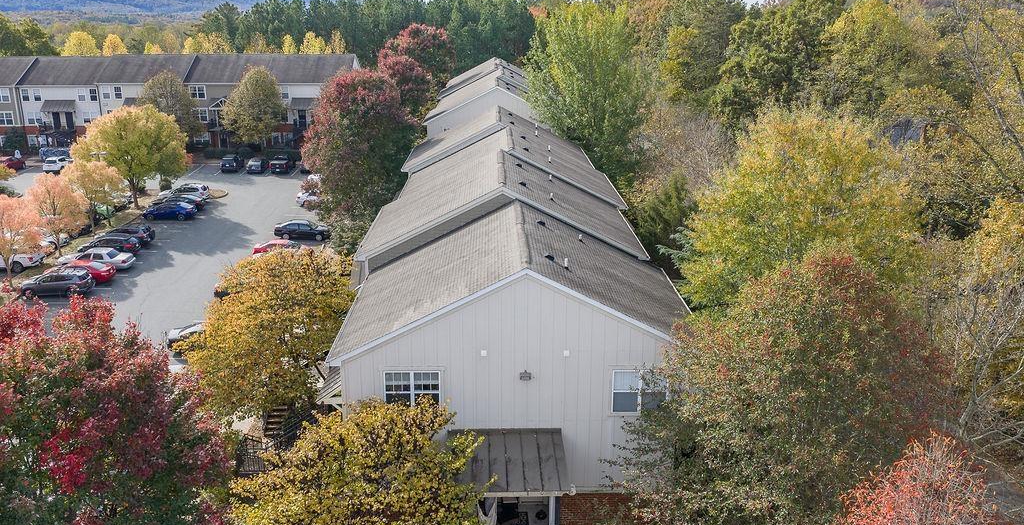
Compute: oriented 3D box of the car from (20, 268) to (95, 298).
[{"bbox_3d":[-29.700,1.278,51.920,4.500,1.670,1.830,0,18,1],"label":"car"}]

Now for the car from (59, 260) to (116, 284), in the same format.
[{"bbox_3d":[-28.600,0.575,52.128,4.750,1.430,1.830,0,17,-1],"label":"car"}]

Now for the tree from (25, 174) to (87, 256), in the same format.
[{"bbox_3d":[-32.398,-3.294,56.882,4.700,5.910,4.700,0,17,0],"label":"tree"}]

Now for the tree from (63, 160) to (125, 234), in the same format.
[{"bbox_3d":[-34.000,-5.278,63.672,5.200,6.000,5.200,0,18,0],"label":"tree"}]

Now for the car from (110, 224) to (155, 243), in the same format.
[{"bbox_3d":[-29.200,-2.066,59.998,4.500,1.680,1.800,0,17,-1],"label":"car"}]

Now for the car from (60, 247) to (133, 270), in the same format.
[{"bbox_3d":[-28.650,-0.230,54.600,5.200,1.460,1.950,0,17,-1],"label":"car"}]

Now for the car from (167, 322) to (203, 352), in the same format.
[{"bbox_3d":[-16.400,3.947,44.166,4.700,1.470,1.820,0,18,1],"label":"car"}]

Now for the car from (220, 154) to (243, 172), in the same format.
[{"bbox_3d":[-32.567,-11.761,92.325,1.840,1.700,4.500,-1,17,-5],"label":"car"}]

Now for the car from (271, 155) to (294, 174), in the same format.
[{"bbox_3d":[-26.515,-11.590,91.770,1.920,1.720,5.100,-1,17,-5],"label":"car"}]

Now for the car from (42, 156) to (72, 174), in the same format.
[{"bbox_3d":[-52.320,-11.651,92.054,1.850,1.660,4.500,-1,17,-5],"label":"car"}]

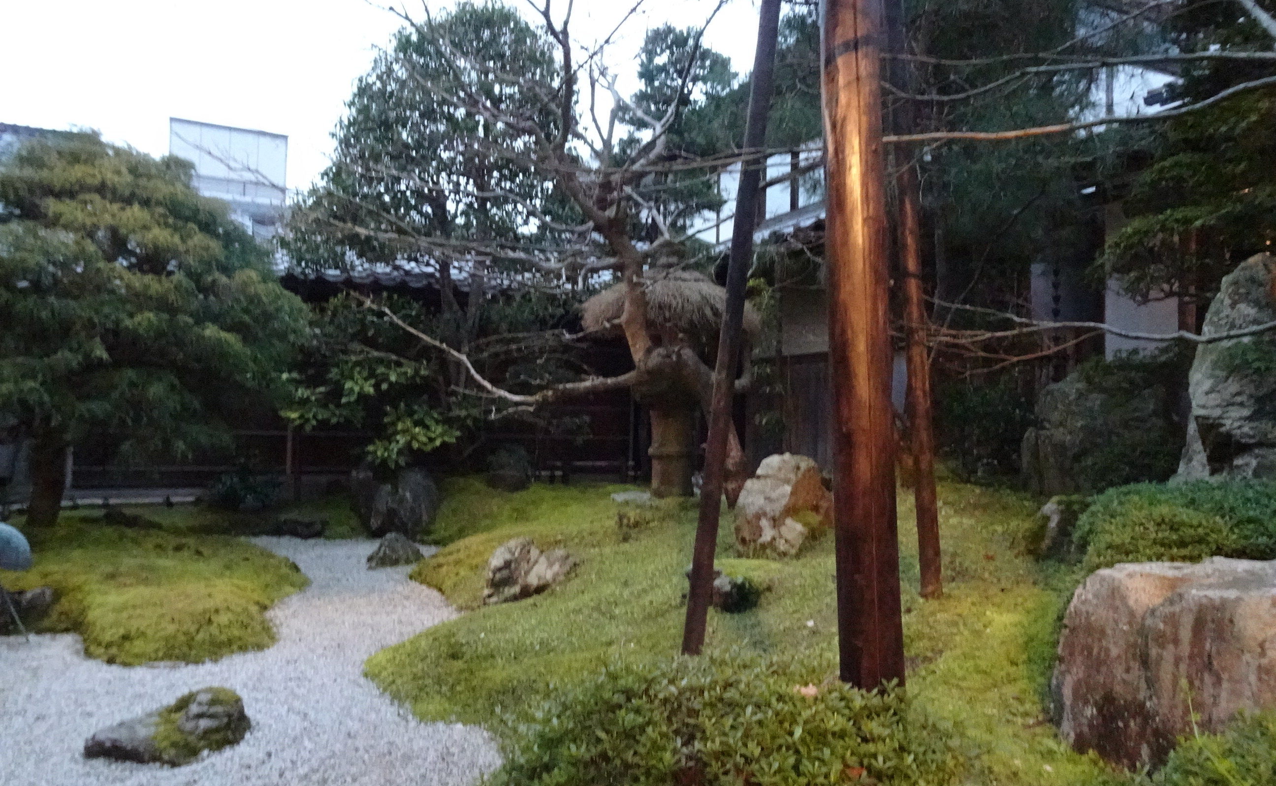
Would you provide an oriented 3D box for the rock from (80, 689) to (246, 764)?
[{"bbox_3d":[-1.815,1.272,3.430,0.568,0.195,0.312,1,-1,-25],"label":"rock"}]

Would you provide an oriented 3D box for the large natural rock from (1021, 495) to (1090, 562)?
[{"bbox_3d":[2.757,0.877,5.800,0.448,0.389,0.380,0,-1,25],"label":"large natural rock"}]

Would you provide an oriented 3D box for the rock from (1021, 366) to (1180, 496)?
[{"bbox_3d":[3.849,0.307,7.400,1.194,1.045,0.776,0,-1,28],"label":"rock"}]

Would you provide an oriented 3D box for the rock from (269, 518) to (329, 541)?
[{"bbox_3d":[-3.371,1.355,8.850,0.538,0.180,0.323,1,-1,-21],"label":"rock"}]

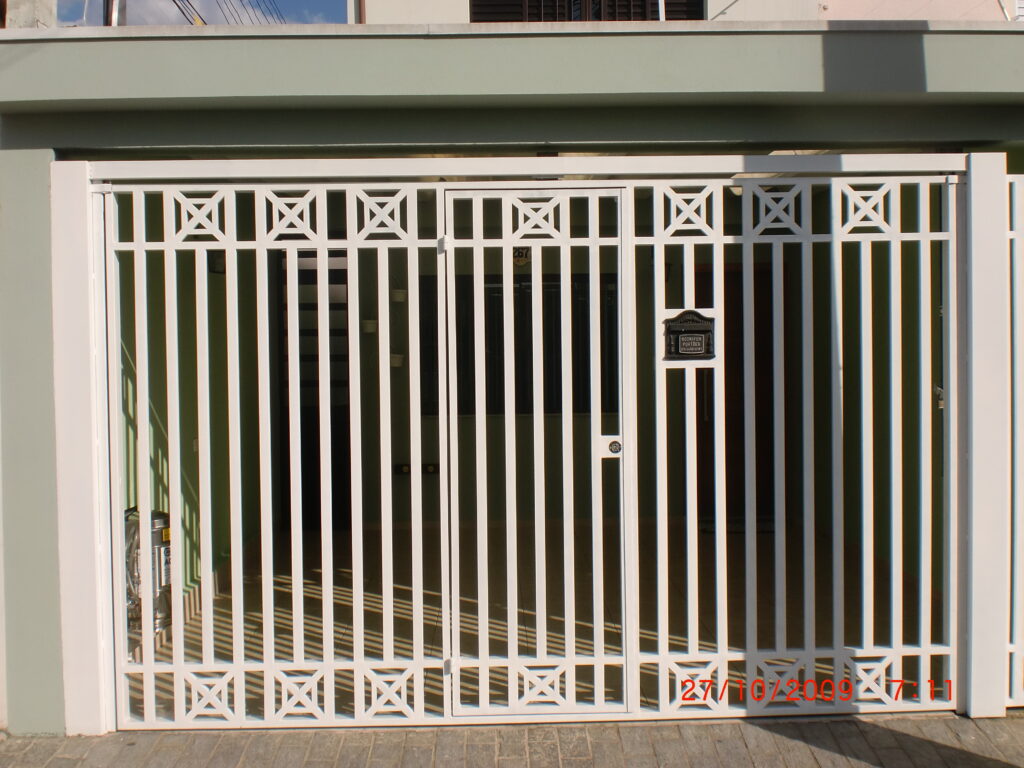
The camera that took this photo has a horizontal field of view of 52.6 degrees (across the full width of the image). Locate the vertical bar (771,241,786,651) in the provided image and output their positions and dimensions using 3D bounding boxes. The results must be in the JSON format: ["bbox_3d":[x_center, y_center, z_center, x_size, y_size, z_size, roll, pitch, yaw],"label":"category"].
[{"bbox_3d":[1.112,0.260,4.322,0.041,1.709,0.027,-1,1,-2],"label":"vertical bar"}]

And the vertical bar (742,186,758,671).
[{"bbox_3d":[0.988,0.230,4.318,0.041,2.103,0.027,-1,1,-2],"label":"vertical bar"}]

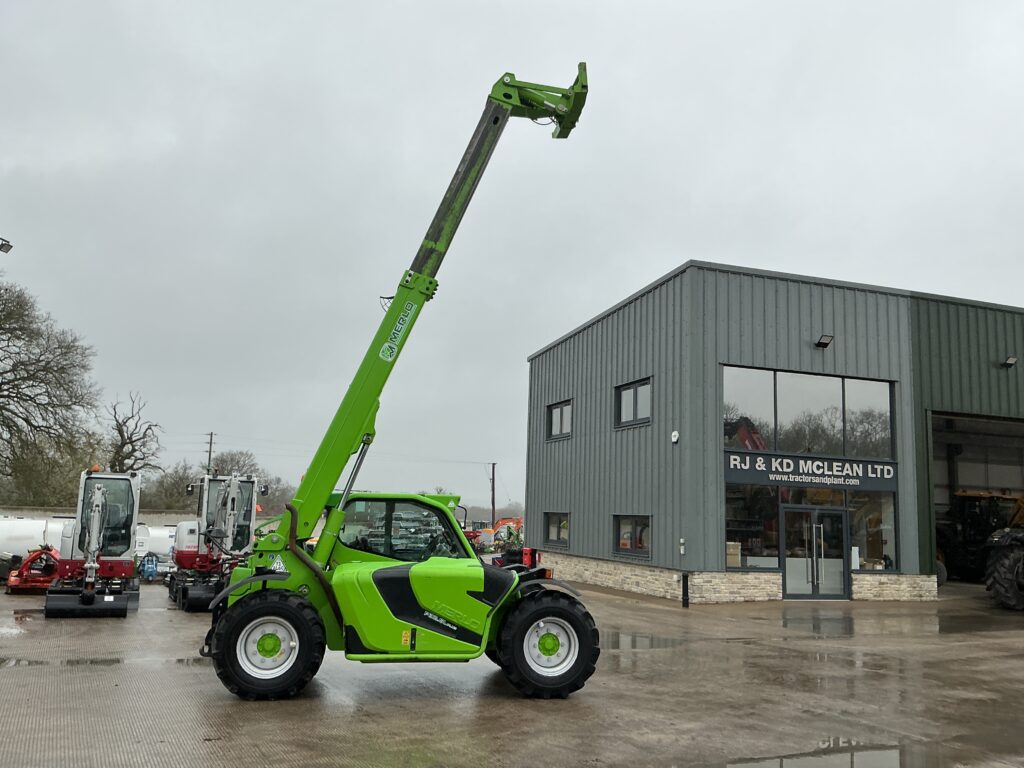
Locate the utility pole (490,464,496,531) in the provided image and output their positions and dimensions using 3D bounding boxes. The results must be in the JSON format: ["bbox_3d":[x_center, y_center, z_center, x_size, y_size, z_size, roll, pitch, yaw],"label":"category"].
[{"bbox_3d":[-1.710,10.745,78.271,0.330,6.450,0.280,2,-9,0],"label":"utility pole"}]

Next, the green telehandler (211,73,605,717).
[{"bbox_3d":[-1.105,-0.344,9.186,3.920,6.970,2.020,4,-9,-12],"label":"green telehandler"}]

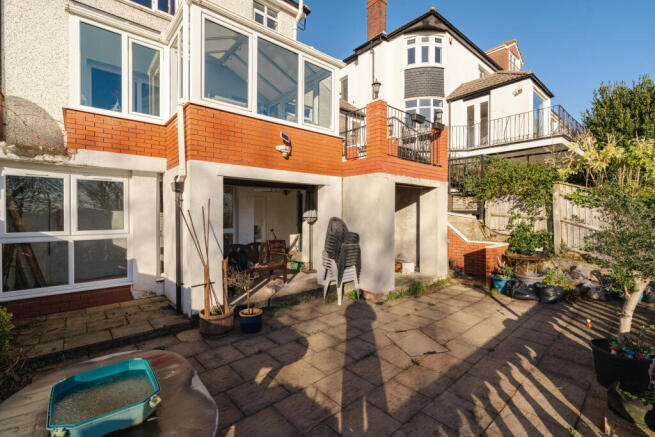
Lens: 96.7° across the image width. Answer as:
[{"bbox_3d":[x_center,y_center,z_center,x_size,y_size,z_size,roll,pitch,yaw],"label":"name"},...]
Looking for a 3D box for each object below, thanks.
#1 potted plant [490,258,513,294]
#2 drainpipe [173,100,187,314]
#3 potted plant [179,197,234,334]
[{"bbox_3d":[3.669,1.187,6.115,0.440,0.700,0.440,1,1,31],"label":"potted plant"},{"bbox_3d":[-2.171,-0.151,4.271,0.150,3.129,0.170,0,1,-40],"label":"drainpipe"},{"bbox_3d":[-1.673,0.637,4.037,0.720,1.820,0.520,0,1,-23],"label":"potted plant"}]

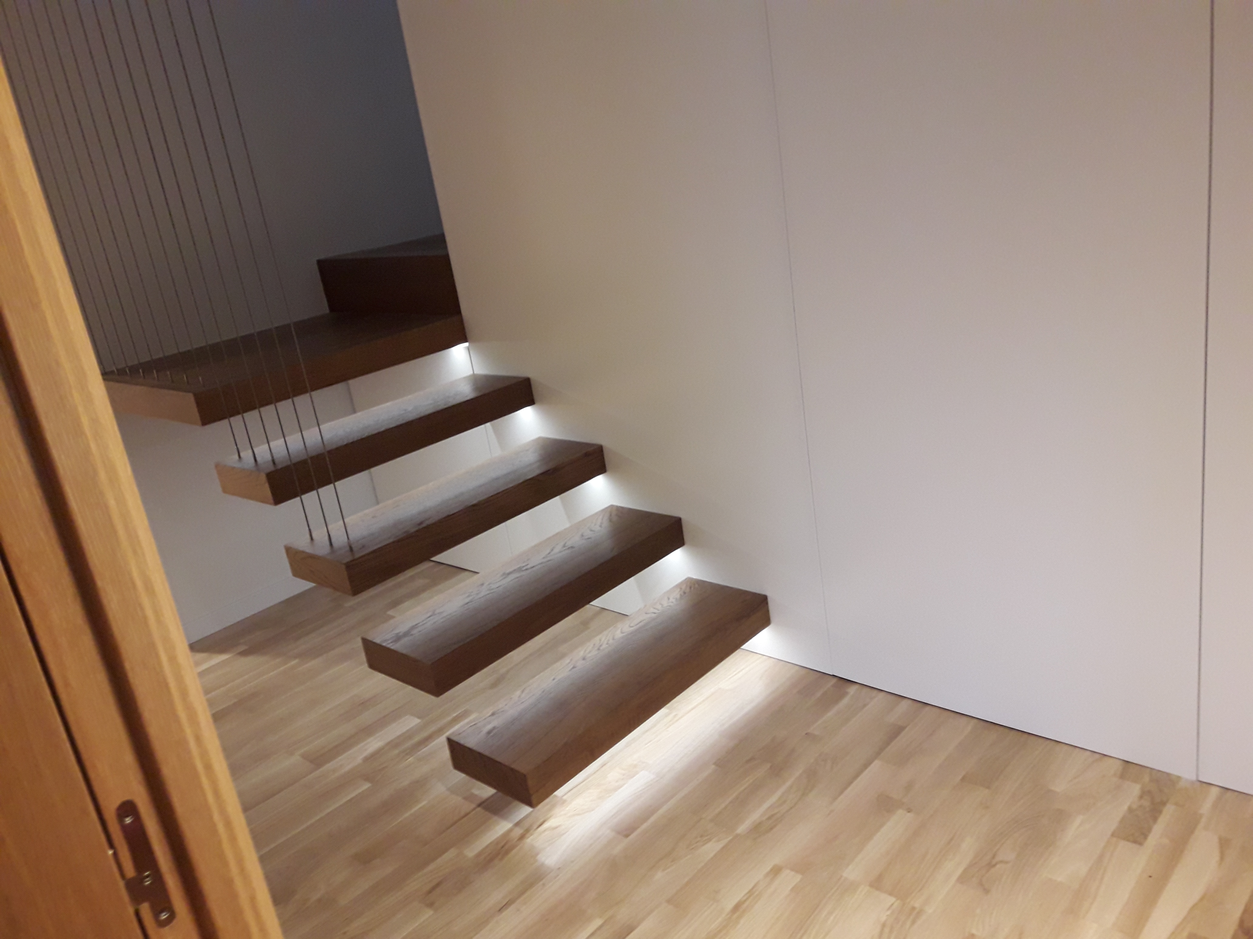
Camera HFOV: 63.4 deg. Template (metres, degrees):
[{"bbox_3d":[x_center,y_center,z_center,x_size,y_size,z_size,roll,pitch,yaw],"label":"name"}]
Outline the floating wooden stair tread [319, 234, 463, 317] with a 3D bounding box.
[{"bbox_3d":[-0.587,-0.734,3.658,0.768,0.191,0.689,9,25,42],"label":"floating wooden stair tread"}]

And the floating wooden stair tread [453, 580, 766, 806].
[{"bbox_3d":[-0.008,0.517,2.533,0.269,0.084,0.895,9,25,42],"label":"floating wooden stair tread"}]

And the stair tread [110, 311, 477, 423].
[{"bbox_3d":[-1.085,-0.342,3.160,0.763,0.088,0.897,9,25,42],"label":"stair tread"}]

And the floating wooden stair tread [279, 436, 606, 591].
[{"bbox_3d":[-0.455,0.100,2.765,0.269,0.084,0.895,9,25,42],"label":"floating wooden stair tread"}]

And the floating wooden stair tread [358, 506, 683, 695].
[{"bbox_3d":[-0.232,0.309,2.649,0.269,0.084,0.895,9,25,42],"label":"floating wooden stair tread"}]

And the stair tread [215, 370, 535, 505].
[{"bbox_3d":[-0.679,-0.108,2.882,0.269,0.084,0.895,9,25,42],"label":"stair tread"}]

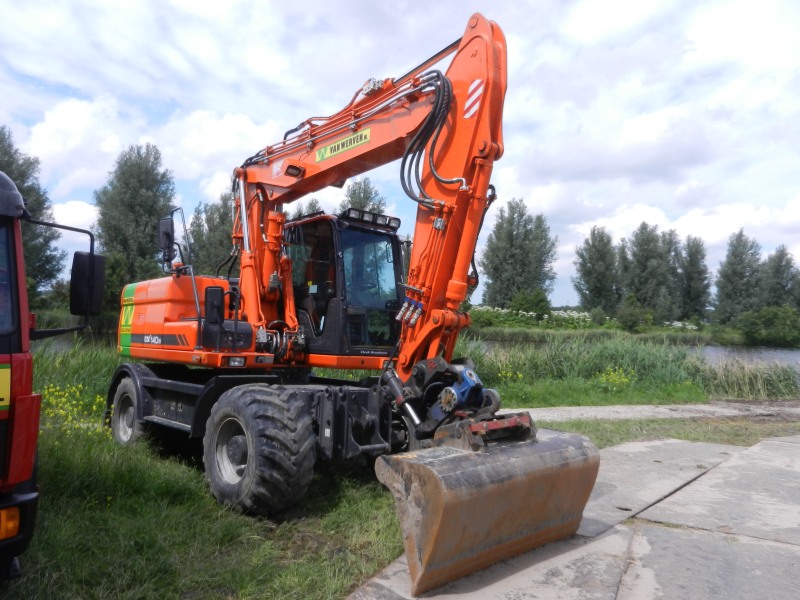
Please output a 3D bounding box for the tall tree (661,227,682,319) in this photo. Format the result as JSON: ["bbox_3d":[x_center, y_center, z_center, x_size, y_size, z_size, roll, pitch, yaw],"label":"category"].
[{"bbox_3d":[28.648,-1.877,61.421,2.764,11.446,2.626,1,-2,25],"label":"tall tree"}]

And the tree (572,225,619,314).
[{"bbox_3d":[20.774,-2.173,61.242,4.770,11.446,4.531,1,-2,19],"label":"tree"}]

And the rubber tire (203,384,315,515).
[{"bbox_3d":[-1.279,1.340,5.220,0.570,1.070,1.070,5,-4,-43],"label":"rubber tire"}]

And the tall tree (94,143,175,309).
[{"bbox_3d":[-16.770,-4.181,36.566,4.999,11.446,4.750,2,-2,-25],"label":"tall tree"}]

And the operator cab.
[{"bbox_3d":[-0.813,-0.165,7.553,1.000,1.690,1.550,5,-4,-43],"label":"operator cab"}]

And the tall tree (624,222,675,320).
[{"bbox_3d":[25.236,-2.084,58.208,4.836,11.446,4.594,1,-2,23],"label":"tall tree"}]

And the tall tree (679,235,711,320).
[{"bbox_3d":[33.472,-1.595,65.559,3.517,11.446,3.342,1,-2,27],"label":"tall tree"}]

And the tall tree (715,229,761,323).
[{"bbox_3d":[35.005,-1.682,59.841,4.660,11.446,4.427,1,-2,30],"label":"tall tree"}]

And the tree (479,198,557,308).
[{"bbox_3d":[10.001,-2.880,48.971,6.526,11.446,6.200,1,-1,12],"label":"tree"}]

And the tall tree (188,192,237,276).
[{"bbox_3d":[-15.327,-3.483,48.000,4.486,10.729,4.262,2,-2,-18],"label":"tall tree"}]

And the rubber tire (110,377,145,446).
[{"bbox_3d":[-3.151,1.457,7.225,0.570,1.070,1.070,5,-4,-43],"label":"rubber tire"}]

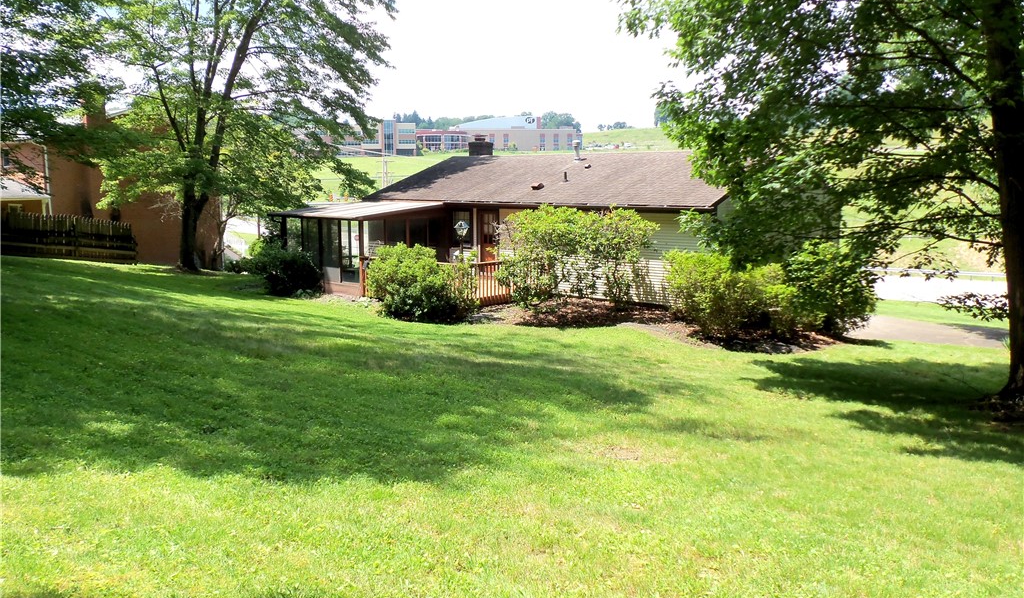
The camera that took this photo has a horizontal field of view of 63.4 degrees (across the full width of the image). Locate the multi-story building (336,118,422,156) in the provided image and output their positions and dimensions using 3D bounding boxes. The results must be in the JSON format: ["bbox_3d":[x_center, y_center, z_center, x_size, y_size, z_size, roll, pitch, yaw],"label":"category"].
[{"bbox_3d":[-53.518,-63.342,329.902,32.645,14.410,20.000,0,8,0],"label":"multi-story building"}]

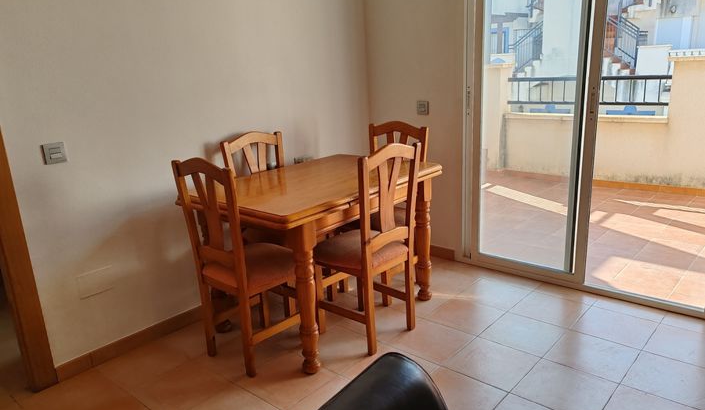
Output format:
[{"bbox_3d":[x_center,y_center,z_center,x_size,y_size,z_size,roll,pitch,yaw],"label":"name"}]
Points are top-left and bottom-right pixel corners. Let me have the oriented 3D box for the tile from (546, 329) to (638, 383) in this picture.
[{"bbox_3d":[1.116,0.702,2.557,0.330,0.010,0.330,11,21,40],"label":"tile"}]

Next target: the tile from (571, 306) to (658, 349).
[{"bbox_3d":[1.330,0.618,2.790,0.330,0.010,0.330,11,21,40],"label":"tile"}]

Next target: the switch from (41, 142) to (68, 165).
[{"bbox_3d":[-1.284,-0.223,2.369,0.017,0.084,0.084,11,21,40],"label":"switch"}]

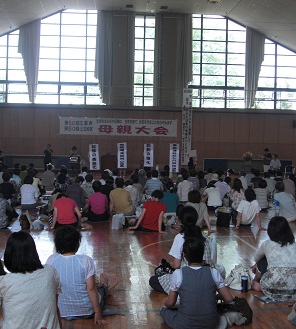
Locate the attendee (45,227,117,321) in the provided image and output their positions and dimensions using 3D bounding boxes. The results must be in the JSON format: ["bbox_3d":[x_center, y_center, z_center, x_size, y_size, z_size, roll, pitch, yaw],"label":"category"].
[{"bbox_3d":[-0.596,0.920,5.220,0.620,0.760,0.900,1,1,6],"label":"attendee"}]

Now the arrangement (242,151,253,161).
[{"bbox_3d":[5.678,-0.457,33.300,0.630,0.530,0.580,1,1,-4],"label":"arrangement"}]

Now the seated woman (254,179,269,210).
[{"bbox_3d":[2.875,0.761,14.750,0.500,0.760,0.700,1,1,-9],"label":"seated woman"}]

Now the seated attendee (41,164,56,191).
[{"bbox_3d":[-3.579,0.454,21.076,0.520,0.860,0.700,1,2,-4],"label":"seated attendee"}]

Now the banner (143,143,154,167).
[{"bbox_3d":[0.050,-0.419,27.772,0.431,1.078,0.030,1,2,-4],"label":"banner"}]

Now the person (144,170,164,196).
[{"bbox_3d":[0.186,0.602,17.505,0.560,0.850,0.700,1,2,-4],"label":"person"}]

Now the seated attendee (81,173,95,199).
[{"bbox_3d":[-1.661,0.644,16.400,0.500,0.760,0.700,1,1,-4],"label":"seated attendee"}]

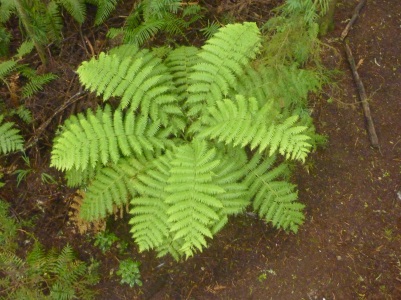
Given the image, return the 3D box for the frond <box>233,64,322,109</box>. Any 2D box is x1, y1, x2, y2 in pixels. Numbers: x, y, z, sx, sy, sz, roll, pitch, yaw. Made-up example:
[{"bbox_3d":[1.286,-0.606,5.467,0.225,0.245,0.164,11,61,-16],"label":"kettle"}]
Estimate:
[{"bbox_3d":[0.879,-0.693,5.302,1.098,0.250,0.481,-6,59,-16],"label":"frond"}]

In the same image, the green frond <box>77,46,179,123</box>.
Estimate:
[{"bbox_3d":[-0.598,-0.505,3.813,0.945,0.270,0.380,27,65,15],"label":"green frond"}]

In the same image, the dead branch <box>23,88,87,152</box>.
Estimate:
[{"bbox_3d":[-1.495,-0.320,4.790,0.120,0.080,0.856,31,67,17],"label":"dead branch"}]

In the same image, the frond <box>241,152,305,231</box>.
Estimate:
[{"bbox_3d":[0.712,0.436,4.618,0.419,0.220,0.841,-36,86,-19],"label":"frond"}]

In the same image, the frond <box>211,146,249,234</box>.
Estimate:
[{"bbox_3d":[0.095,0.284,3.495,0.380,0.270,0.688,-10,61,-4],"label":"frond"}]

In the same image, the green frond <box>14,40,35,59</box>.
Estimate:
[{"bbox_3d":[-2.439,-1.382,6.448,0.299,0.100,0.181,-37,64,2],"label":"green frond"}]

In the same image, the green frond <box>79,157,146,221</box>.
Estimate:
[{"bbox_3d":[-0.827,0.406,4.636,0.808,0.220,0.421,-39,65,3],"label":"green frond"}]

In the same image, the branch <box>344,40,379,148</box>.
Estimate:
[{"bbox_3d":[1.685,-0.614,4.867,0.080,0.070,1.339,-4,61,0],"label":"branch"}]

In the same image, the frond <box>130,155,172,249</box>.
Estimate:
[{"bbox_3d":[-0.300,0.353,3.366,0.340,0.270,0.746,11,62,8],"label":"frond"}]

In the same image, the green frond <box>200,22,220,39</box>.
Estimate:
[{"bbox_3d":[0.148,-1.773,6.891,0.268,0.120,0.263,-5,70,-3],"label":"green frond"}]

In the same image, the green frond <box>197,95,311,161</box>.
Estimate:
[{"bbox_3d":[0.390,-0.141,3.583,0.880,0.270,0.360,11,62,7],"label":"green frond"}]

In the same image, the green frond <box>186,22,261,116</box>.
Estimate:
[{"bbox_3d":[0.254,-0.836,4.800,0.539,0.220,1.165,20,61,11],"label":"green frond"}]

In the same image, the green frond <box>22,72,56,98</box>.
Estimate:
[{"bbox_3d":[-2.162,-0.868,6.260,0.431,0.120,0.230,-33,64,-18],"label":"green frond"}]

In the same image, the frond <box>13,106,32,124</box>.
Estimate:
[{"bbox_3d":[-1.795,-0.348,4.666,0.262,0.090,0.150,33,67,18],"label":"frond"}]

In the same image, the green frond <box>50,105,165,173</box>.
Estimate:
[{"bbox_3d":[-0.683,-0.094,3.590,0.880,0.270,0.370,-10,61,-4],"label":"green frond"}]

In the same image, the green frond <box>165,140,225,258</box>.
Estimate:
[{"bbox_3d":[-0.053,0.435,4.158,0.503,0.250,1.031,2,70,1],"label":"green frond"}]

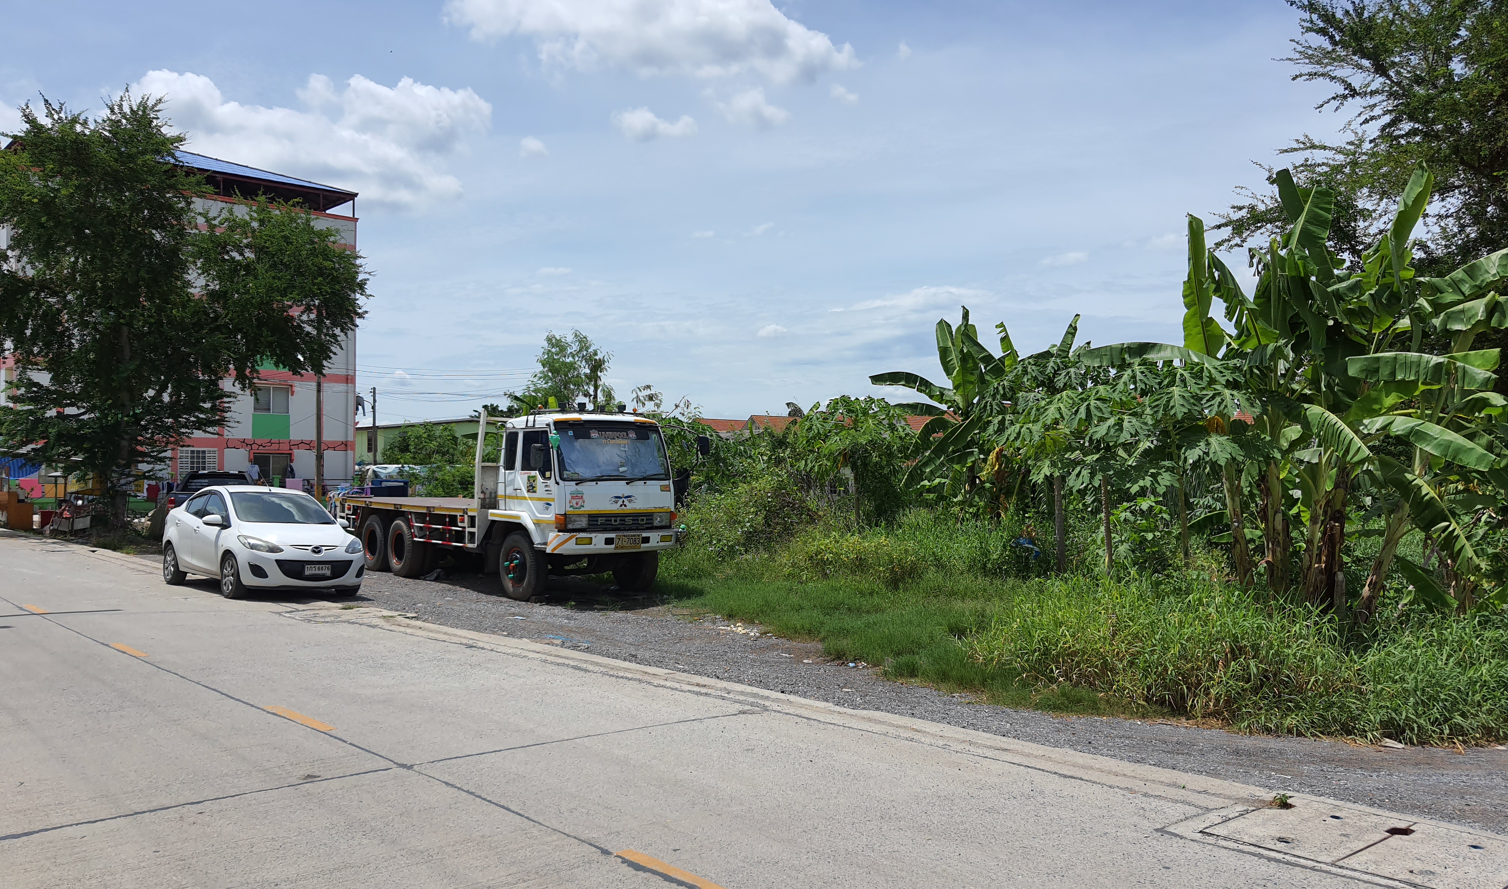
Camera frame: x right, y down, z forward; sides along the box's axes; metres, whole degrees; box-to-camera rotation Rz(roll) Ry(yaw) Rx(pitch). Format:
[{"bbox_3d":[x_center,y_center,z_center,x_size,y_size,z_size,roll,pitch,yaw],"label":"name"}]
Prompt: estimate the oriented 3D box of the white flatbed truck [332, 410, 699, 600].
[{"bbox_3d":[-4.534,0.908,19.558,2.450,2.820,8.850,1,-2,-38],"label":"white flatbed truck"}]

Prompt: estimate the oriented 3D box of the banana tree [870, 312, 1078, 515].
[{"bbox_3d":[4.796,-0.308,24.723,4.400,5.200,4.000,0,-2,0],"label":"banana tree"}]

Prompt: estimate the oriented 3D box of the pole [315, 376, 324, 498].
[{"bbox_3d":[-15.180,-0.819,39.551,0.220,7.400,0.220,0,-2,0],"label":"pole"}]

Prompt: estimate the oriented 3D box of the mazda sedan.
[{"bbox_3d":[-7.049,1.323,16.140,1.720,1.475,4.260,1,-3,-43],"label":"mazda sedan"}]

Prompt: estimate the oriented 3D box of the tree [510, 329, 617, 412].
[{"bbox_3d":[-6.477,-0.480,39.038,4.200,6.900,4.000,0,-2,0],"label":"tree"}]

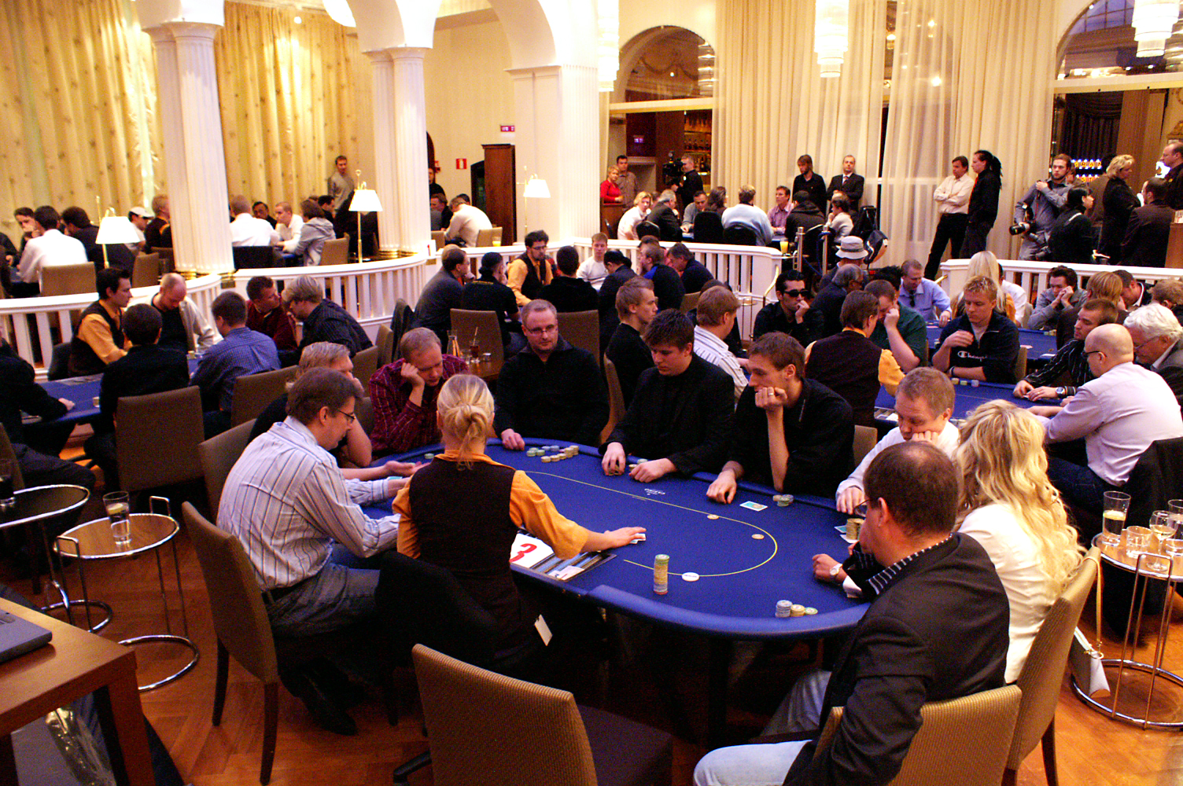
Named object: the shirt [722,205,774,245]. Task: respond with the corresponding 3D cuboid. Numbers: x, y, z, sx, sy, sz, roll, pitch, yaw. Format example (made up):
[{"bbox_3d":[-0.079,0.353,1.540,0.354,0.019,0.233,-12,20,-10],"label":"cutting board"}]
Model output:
[{"bbox_3d":[1.737,-1.789,9.922,0.560,0.650,0.450,1,15,6],"label":"shirt"}]

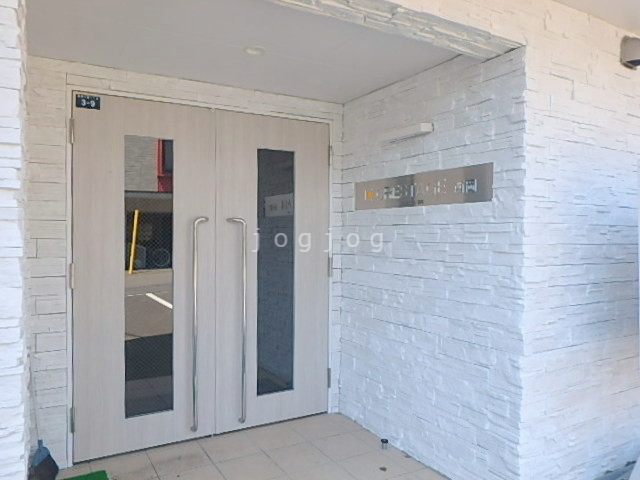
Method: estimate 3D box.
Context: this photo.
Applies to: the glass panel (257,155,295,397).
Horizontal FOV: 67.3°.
[{"bbox_3d":[-0.295,0.213,3.210,0.268,1.618,0.030,0,1,-29],"label":"glass panel"}]

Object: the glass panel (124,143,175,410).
[{"bbox_3d":[-0.996,0.215,2.809,0.271,1.612,0.030,0,1,-29],"label":"glass panel"}]

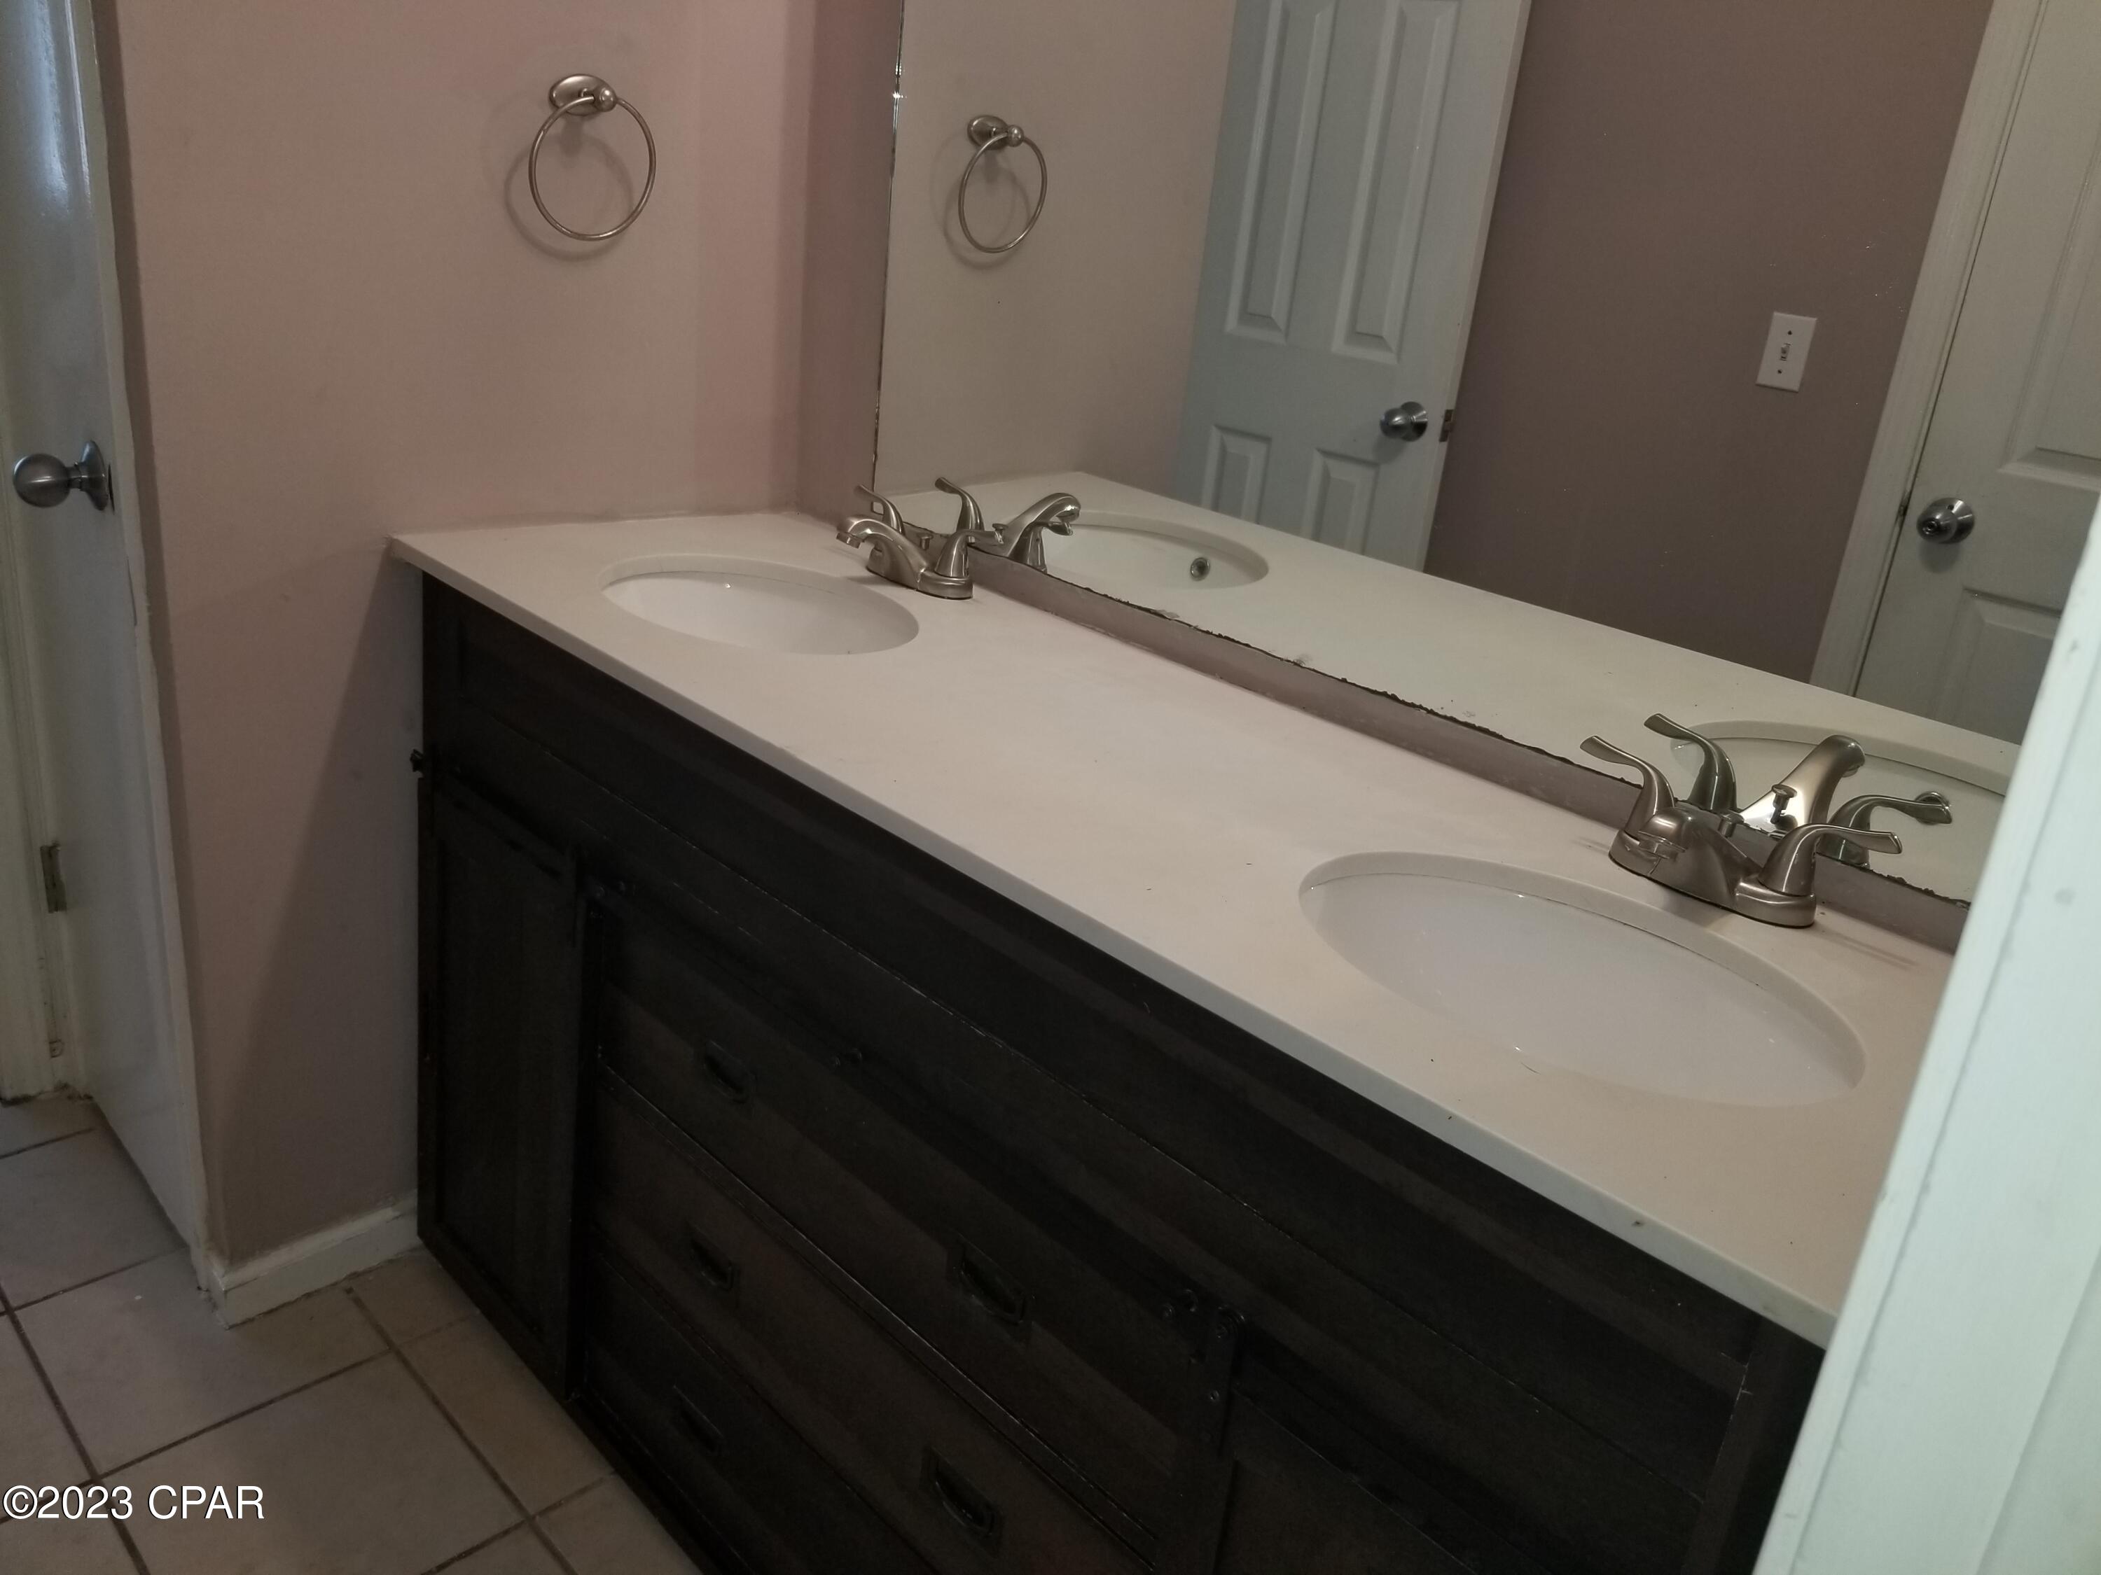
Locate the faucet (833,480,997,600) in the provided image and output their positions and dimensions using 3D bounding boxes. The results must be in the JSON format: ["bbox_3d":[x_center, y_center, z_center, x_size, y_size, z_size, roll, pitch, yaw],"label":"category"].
[{"bbox_3d":[-0.177,-0.274,1.797,0.249,0.092,0.165,26,27,39],"label":"faucet"}]

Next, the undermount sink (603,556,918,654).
[{"bbox_3d":[-0.313,-0.128,1.713,0.400,0.154,0.330,26,27,39],"label":"undermount sink"}]

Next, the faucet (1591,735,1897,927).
[{"bbox_3d":[0.488,0.046,1.200,0.248,0.092,0.172,26,27,39],"label":"faucet"}]

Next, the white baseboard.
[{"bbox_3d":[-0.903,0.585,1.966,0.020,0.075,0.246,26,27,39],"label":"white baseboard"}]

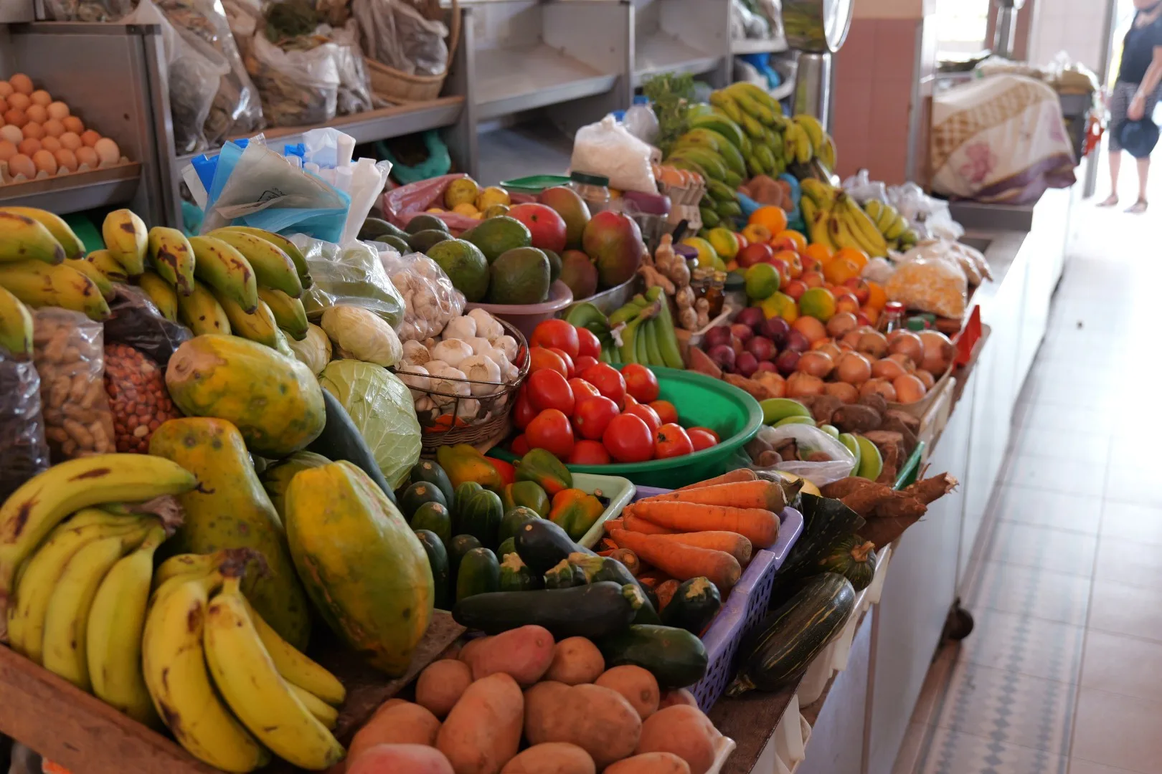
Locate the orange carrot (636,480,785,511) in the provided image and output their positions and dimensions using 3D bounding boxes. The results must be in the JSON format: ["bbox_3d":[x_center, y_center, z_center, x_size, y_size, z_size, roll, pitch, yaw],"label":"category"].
[{"bbox_3d":[0.154,0.137,1.462,0.187,0.038,0.038,-3,17,18],"label":"orange carrot"}]

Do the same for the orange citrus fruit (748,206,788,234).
[{"bbox_3d":[0.380,-0.329,2.420,0.080,0.078,0.080,-1,19,0],"label":"orange citrus fruit"}]

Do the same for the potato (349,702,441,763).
[{"bbox_3d":[-0.175,0.329,1.120,0.090,0.066,0.078,-10,21,-25],"label":"potato"}]

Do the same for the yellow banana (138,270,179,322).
[{"bbox_3d":[-0.498,-0.117,1.380,0.044,0.060,0.165,-13,40,-33],"label":"yellow banana"}]

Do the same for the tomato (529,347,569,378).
[{"bbox_3d":[-0.049,-0.031,1.720,0.067,0.060,0.067,-1,19,0],"label":"tomato"}]

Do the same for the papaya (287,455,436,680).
[{"bbox_3d":[-0.236,0.192,1.270,0.146,0.245,0.146,-13,-20,-31],"label":"papaya"}]

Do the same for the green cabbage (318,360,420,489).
[{"bbox_3d":[-0.272,0.049,1.520,0.145,0.168,0.145,-9,13,3],"label":"green cabbage"}]

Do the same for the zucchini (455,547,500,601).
[{"bbox_3d":[-0.113,0.237,1.342,0.050,0.118,0.050,2,8,25],"label":"zucchini"}]

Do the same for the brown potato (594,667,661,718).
[{"bbox_3d":[0.043,0.294,1.140,0.066,0.052,0.058,6,18,18],"label":"brown potato"}]

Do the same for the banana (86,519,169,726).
[{"bbox_3d":[-0.395,0.208,1.045,0.067,0.045,0.185,-5,54,-3],"label":"banana"}]

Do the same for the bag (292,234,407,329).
[{"bbox_3d":[-0.368,-0.166,1.900,0.175,0.135,0.150,7,21,24],"label":"bag"}]

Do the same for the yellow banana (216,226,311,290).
[{"bbox_3d":[-0.464,-0.188,1.740,0.180,0.058,0.042,27,28,17],"label":"yellow banana"}]

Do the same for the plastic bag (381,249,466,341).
[{"bbox_3d":[-0.236,-0.134,1.760,0.130,0.135,0.115,-10,21,-25],"label":"plastic bag"}]

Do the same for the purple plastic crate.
[{"bbox_3d":[0.079,0.264,1.371,0.260,0.130,0.410,7,21,24],"label":"purple plastic crate"}]

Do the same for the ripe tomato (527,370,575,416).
[{"bbox_3d":[-0.045,0.007,1.740,0.070,0.067,0.070,-1,19,0],"label":"ripe tomato"}]

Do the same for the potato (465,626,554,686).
[{"bbox_3d":[-0.071,0.268,1.190,0.100,0.060,0.063,-14,21,-15],"label":"potato"}]

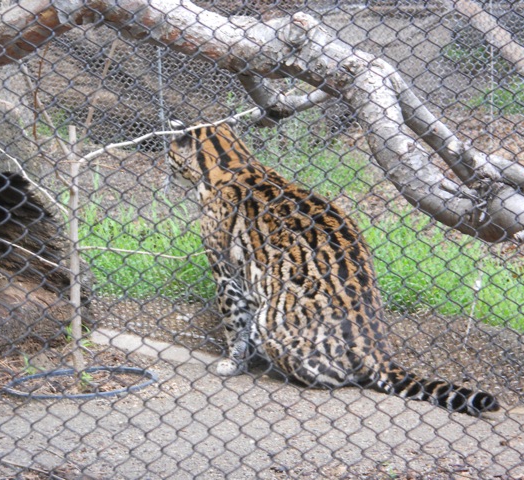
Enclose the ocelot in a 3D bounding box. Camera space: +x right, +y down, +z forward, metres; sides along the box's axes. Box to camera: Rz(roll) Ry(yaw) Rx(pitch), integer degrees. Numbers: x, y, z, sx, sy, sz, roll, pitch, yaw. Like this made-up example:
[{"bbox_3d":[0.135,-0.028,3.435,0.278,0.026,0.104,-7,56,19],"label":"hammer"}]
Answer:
[{"bbox_3d":[0.178,0.039,4.650,0.860,0.580,0.260,3,8,39],"label":"ocelot"}]

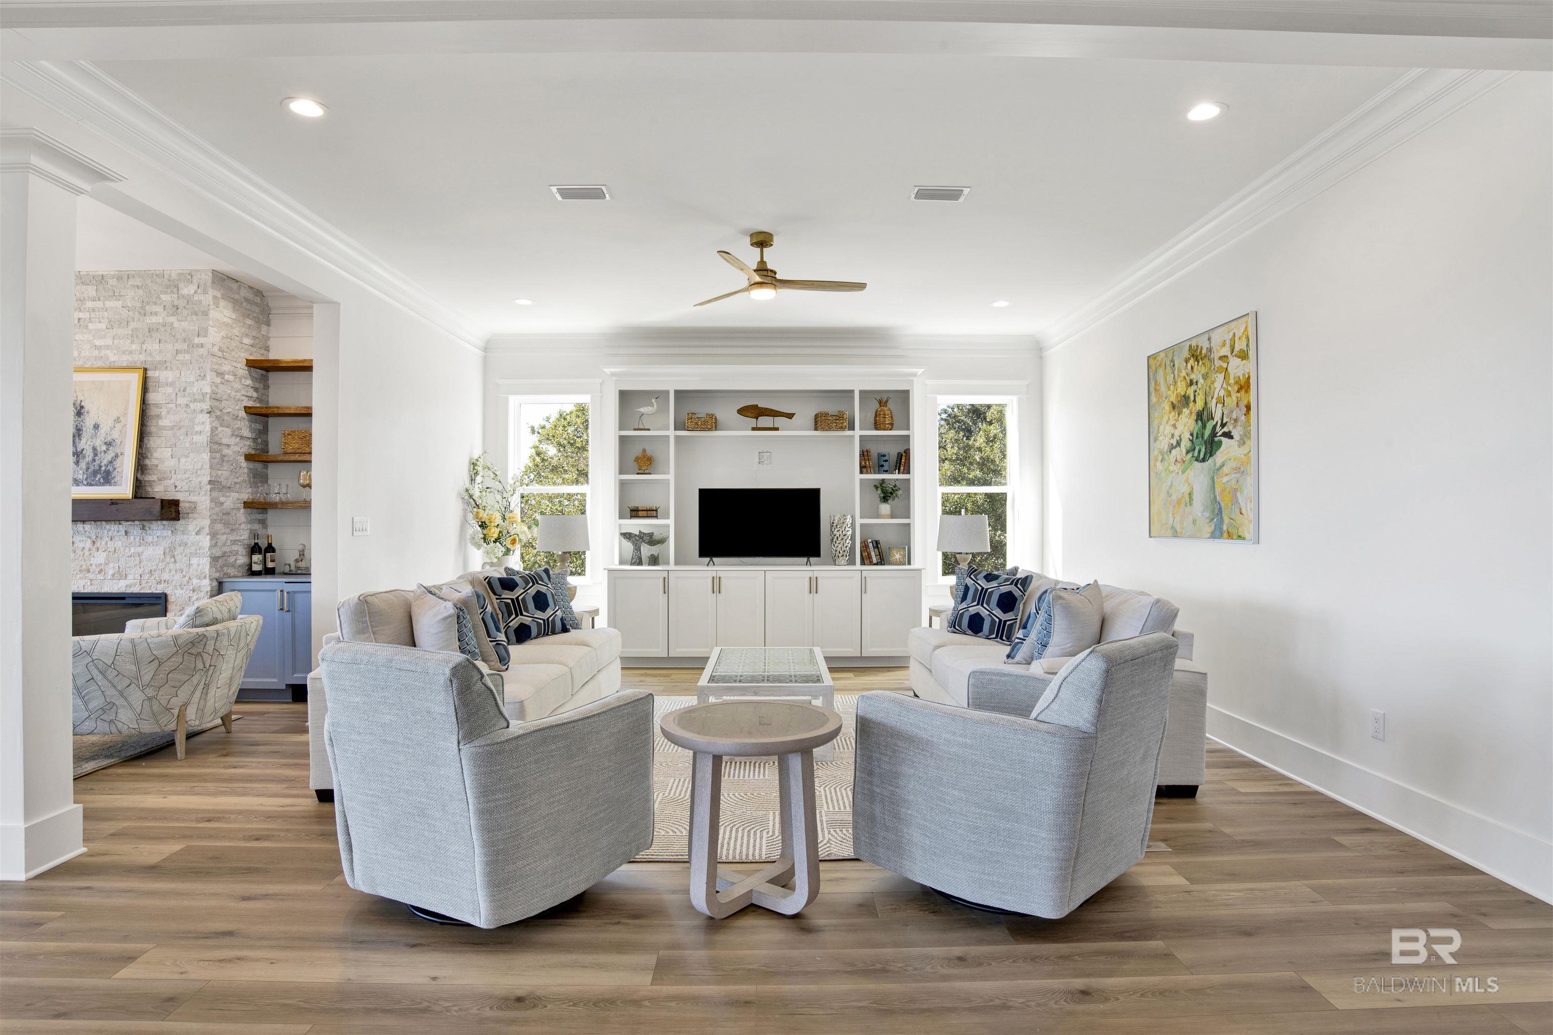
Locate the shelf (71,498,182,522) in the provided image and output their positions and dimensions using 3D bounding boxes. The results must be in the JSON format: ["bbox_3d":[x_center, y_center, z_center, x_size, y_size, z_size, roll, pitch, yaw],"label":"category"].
[{"bbox_3d":[-5.001,-0.049,5.312,1.650,0.150,0.180,0,0,0],"label":"shelf"}]

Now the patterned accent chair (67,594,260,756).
[{"bbox_3d":[-3.558,0.943,4.466,0.870,0.770,0.810,0,0,-9],"label":"patterned accent chair"}]

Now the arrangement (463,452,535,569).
[{"bbox_3d":[-2.313,0.029,6.427,0.550,1.120,0.500,0,0,-1],"label":"arrangement"}]

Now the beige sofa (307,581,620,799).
[{"bbox_3d":[-1.647,0.848,4.618,1.000,0.940,2.150,0,0,-1],"label":"beige sofa"}]

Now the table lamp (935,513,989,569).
[{"bbox_3d":[1.503,0.340,6.262,0.420,0.790,0.420,0,0,0],"label":"table lamp"}]

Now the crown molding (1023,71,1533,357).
[{"bbox_3d":[2.547,-1.657,5.166,0.145,0.205,4.620,0,0,-1],"label":"crown molding"}]

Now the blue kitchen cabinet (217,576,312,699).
[{"bbox_3d":[-3.435,0.888,5.797,1.090,0.890,0.600,0,0,0],"label":"blue kitchen cabinet"}]

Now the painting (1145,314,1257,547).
[{"bbox_3d":[2.604,-0.484,4.835,0.035,1.260,1.150,0,0,0],"label":"painting"}]

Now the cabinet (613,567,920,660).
[{"bbox_3d":[-0.100,0.894,7.116,2.790,0.888,0.580,0,0,0],"label":"cabinet"}]

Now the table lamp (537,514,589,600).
[{"bbox_3d":[-1.711,0.339,6.234,0.420,0.790,0.420,0,0,0],"label":"table lamp"}]

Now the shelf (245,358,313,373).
[{"bbox_3d":[-3.436,-1.162,5.940,1.090,0.048,0.270,0,0,0],"label":"shelf"}]

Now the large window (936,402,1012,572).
[{"bbox_3d":[1.921,-0.271,7.522,0.730,1.750,0.100,0,0,-1],"label":"large window"}]

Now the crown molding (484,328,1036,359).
[{"bbox_3d":[-0.110,-1.643,7.379,5.400,0.205,0.150,0,0,-1],"label":"crown molding"}]

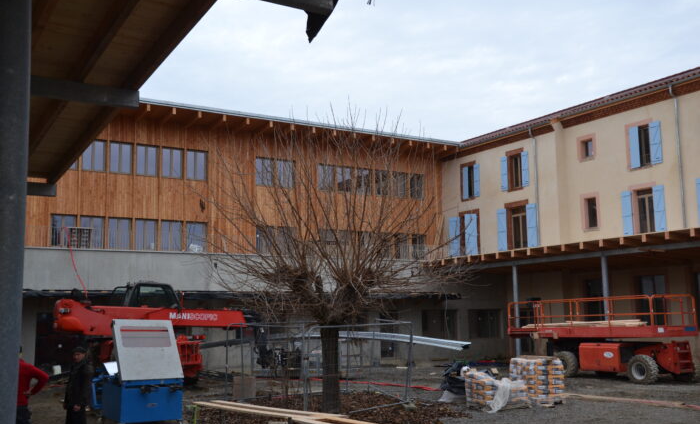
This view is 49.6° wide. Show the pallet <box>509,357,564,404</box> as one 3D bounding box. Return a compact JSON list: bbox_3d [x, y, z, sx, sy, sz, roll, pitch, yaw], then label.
[{"bbox_3d":[4.590,4.149,18.626,1.030,1.120,0.850,-6,-9,33],"label":"pallet"}]

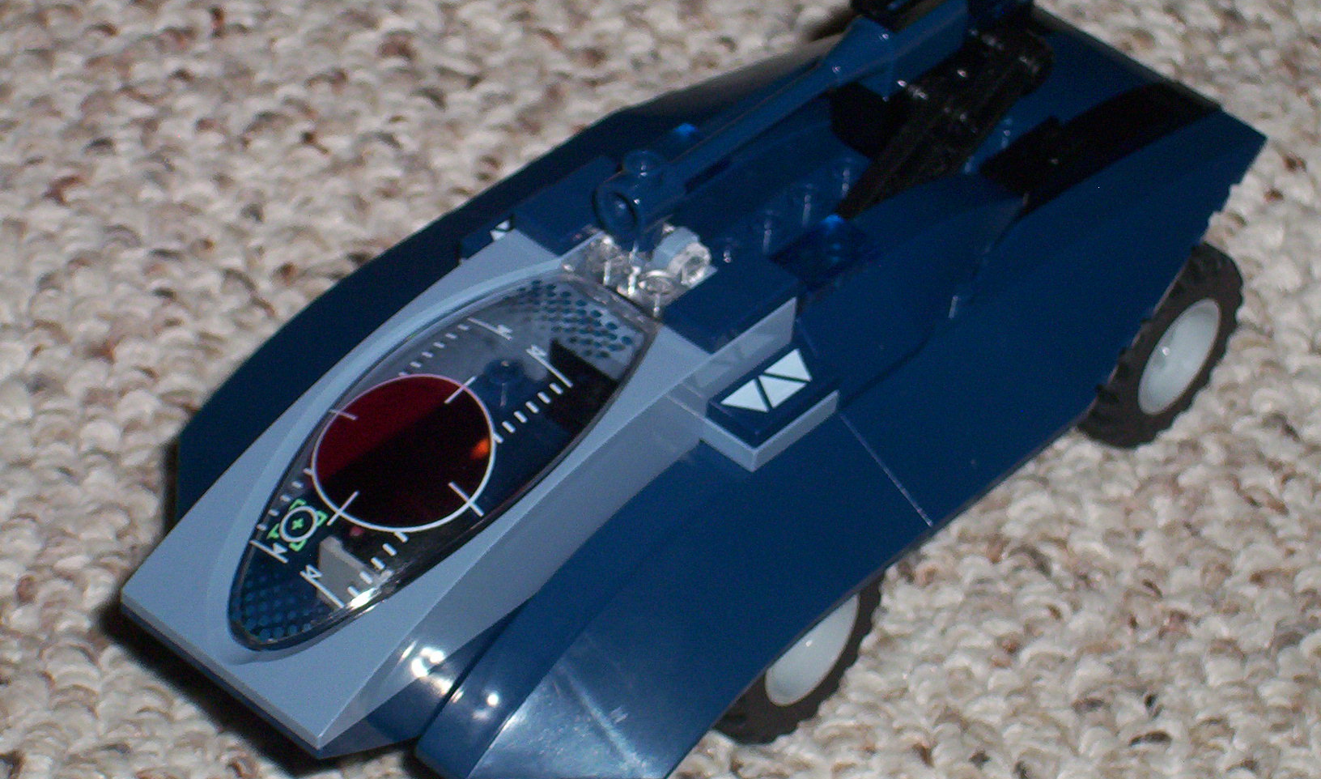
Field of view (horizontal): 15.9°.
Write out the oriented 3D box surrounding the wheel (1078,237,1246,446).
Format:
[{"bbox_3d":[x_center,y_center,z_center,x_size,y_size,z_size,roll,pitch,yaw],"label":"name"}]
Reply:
[{"bbox_3d":[0.065,-0.008,0.647,0.014,0.030,0.030,33,48,26],"label":"wheel"}]

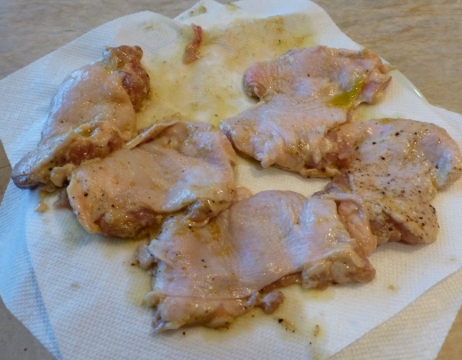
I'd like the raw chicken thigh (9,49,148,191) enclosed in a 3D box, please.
[{"bbox_3d":[-0.106,-0.056,0.327,0.075,0.028,0.155,7,55,5],"label":"raw chicken thigh"}]

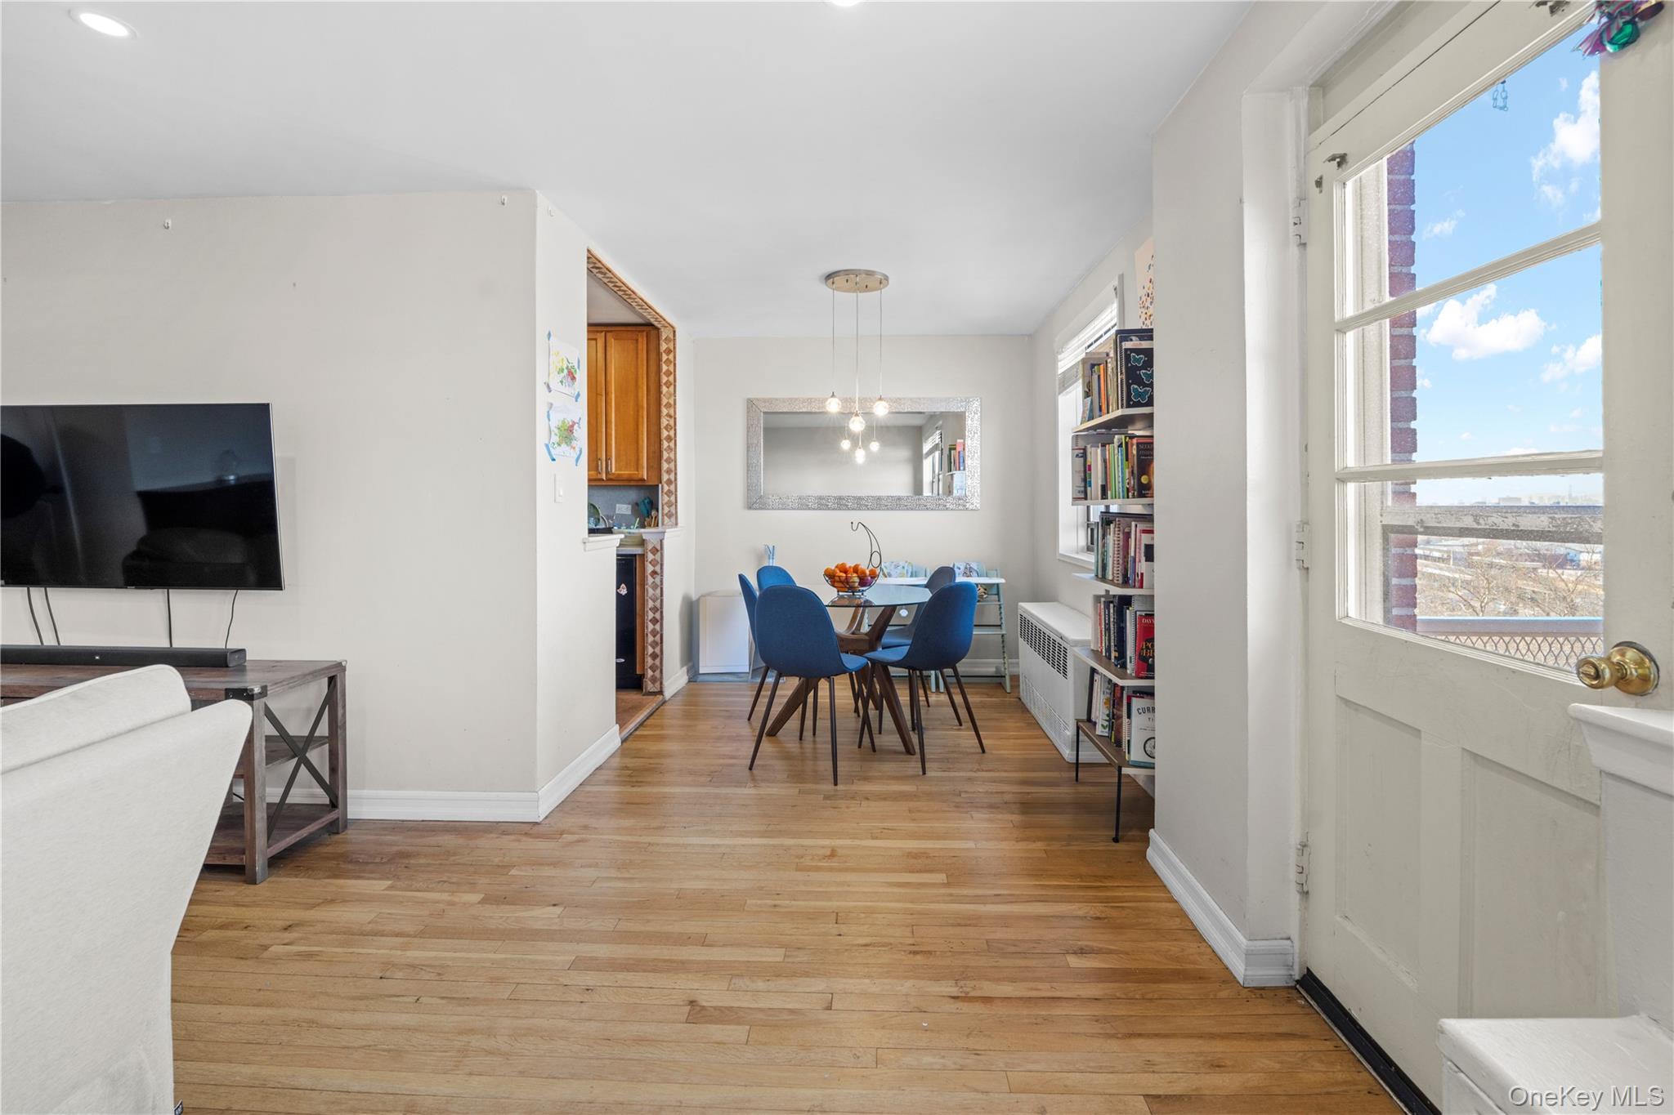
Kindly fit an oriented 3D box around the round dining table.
[{"bbox_3d":[0.090,0.572,3.540,0.920,0.746,0.920,0,2,0],"label":"round dining table"}]

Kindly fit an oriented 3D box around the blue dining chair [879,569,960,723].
[{"bbox_3d":[0.420,0.496,3.734,0.530,0.868,0.460,-1,2,-16],"label":"blue dining chair"}]

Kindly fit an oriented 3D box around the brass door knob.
[{"bbox_3d":[1.136,0.167,0.957,0.068,0.074,0.072,0,2,3],"label":"brass door knob"}]

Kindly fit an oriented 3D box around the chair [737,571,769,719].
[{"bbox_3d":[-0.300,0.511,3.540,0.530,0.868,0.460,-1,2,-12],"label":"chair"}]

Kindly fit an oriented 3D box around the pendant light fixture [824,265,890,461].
[{"bbox_3d":[0.107,-1.084,3.530,0.345,0.860,0.345,0,2,0],"label":"pendant light fixture"}]

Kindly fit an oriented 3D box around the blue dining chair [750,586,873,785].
[{"bbox_3d":[-0.106,0.546,3.110,0.460,0.868,0.530,1,3,24],"label":"blue dining chair"}]

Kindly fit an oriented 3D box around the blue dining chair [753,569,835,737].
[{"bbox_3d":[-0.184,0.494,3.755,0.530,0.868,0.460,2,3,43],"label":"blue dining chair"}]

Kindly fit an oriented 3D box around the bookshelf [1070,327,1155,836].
[{"bbox_3d":[1.175,0.084,2.630,0.290,1.870,0.570,0,2,3],"label":"bookshelf"}]

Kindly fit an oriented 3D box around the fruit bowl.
[{"bbox_3d":[0.075,0.115,3.530,0.300,0.176,0.300,0,2,0],"label":"fruit bowl"}]

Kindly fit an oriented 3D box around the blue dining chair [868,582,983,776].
[{"bbox_3d":[0.427,0.535,3.240,0.460,0.868,0.530,-2,3,-44],"label":"blue dining chair"}]

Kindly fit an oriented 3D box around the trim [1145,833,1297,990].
[{"bbox_3d":[1.125,1.013,1.960,0.130,0.118,0.630,0,2,3],"label":"trim"}]

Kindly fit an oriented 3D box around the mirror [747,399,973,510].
[{"bbox_3d":[0.190,-0.750,4.715,1.690,0.810,0.040,0,2,3],"label":"mirror"}]

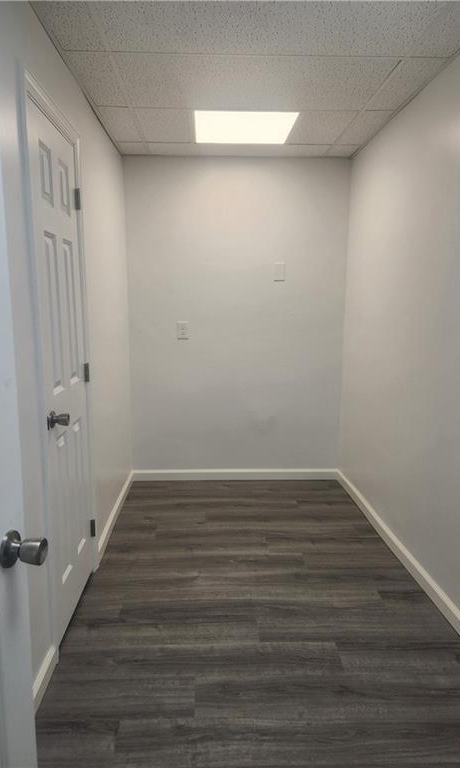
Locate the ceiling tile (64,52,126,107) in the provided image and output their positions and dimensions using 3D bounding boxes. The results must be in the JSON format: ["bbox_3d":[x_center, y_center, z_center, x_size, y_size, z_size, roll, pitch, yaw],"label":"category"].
[{"bbox_3d":[-0.611,-1.419,2.393,0.183,0.017,0.595,0,9,-3],"label":"ceiling tile"}]

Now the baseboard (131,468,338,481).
[{"bbox_3d":[0.047,0.705,3.965,1.606,0.087,0.014,0,9,-3],"label":"baseboard"}]

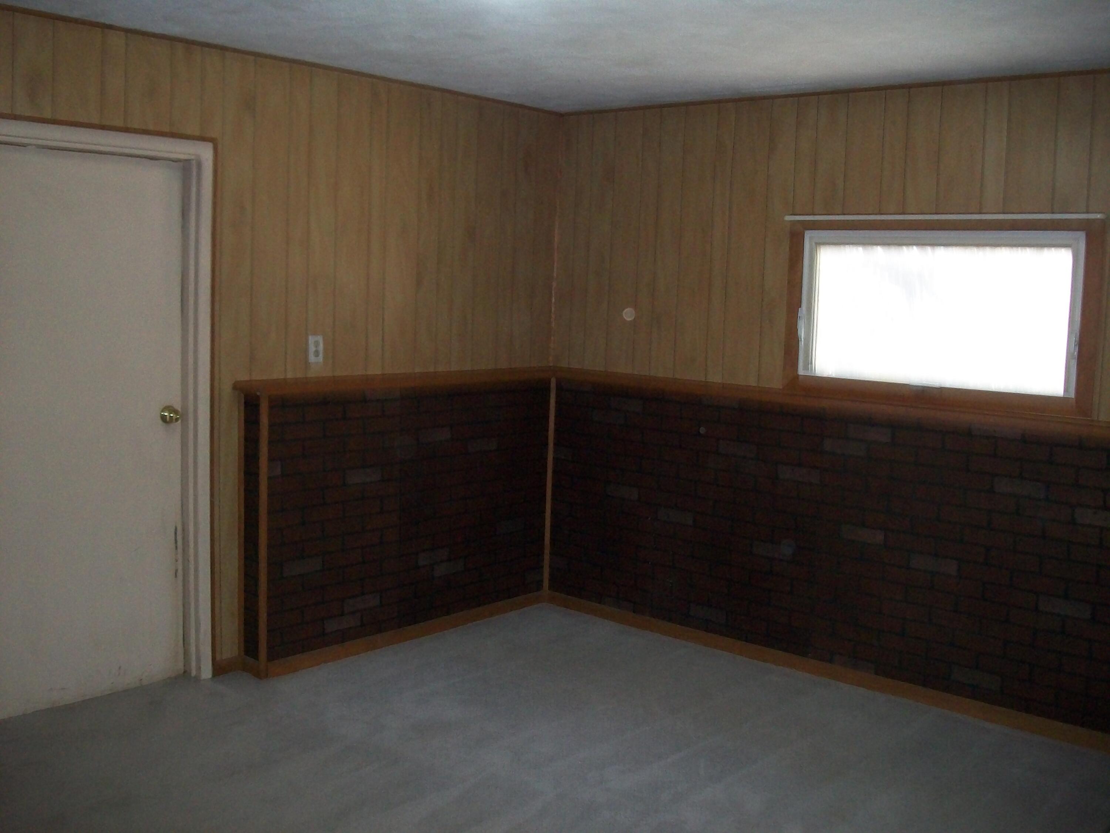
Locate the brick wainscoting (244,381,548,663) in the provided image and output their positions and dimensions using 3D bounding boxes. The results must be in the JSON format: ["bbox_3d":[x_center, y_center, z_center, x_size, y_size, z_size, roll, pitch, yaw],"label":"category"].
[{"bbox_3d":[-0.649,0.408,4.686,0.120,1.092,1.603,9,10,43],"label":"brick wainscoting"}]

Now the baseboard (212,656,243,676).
[{"bbox_3d":[-1.348,1.021,4.205,0.020,0.075,0.135,9,10,43],"label":"baseboard"}]

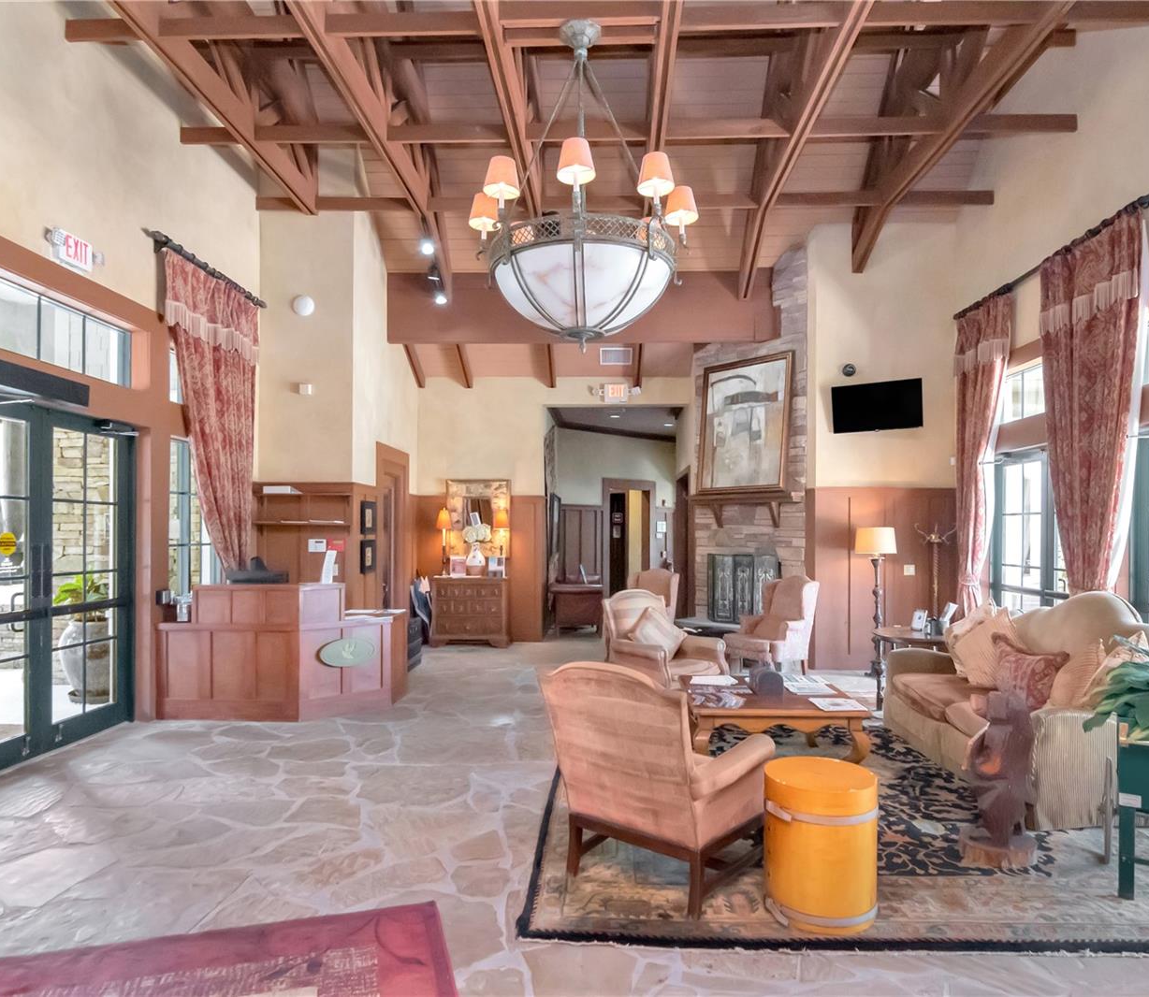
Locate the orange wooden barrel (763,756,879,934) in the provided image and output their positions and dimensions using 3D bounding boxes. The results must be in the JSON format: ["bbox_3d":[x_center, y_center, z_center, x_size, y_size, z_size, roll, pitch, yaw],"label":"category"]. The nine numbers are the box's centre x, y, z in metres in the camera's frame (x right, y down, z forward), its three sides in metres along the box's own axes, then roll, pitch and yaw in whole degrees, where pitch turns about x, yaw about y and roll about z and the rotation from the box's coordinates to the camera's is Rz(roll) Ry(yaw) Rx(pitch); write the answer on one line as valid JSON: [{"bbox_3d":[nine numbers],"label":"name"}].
[{"bbox_3d":[1.037,1.434,2.810,0.450,0.555,0.450,0,-2,3],"label":"orange wooden barrel"}]

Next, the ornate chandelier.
[{"bbox_3d":[0.046,-2.111,4.499,1.550,2.174,1.550,0,-2,0],"label":"ornate chandelier"}]

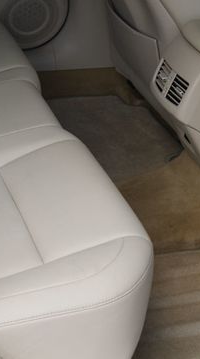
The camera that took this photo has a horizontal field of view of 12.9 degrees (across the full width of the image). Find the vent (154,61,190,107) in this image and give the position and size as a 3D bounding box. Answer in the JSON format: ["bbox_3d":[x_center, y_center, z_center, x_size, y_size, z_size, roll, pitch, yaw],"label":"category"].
[{"bbox_3d":[0.169,-0.221,2.031,0.030,0.061,0.147,13,23,-27],"label":"vent"}]

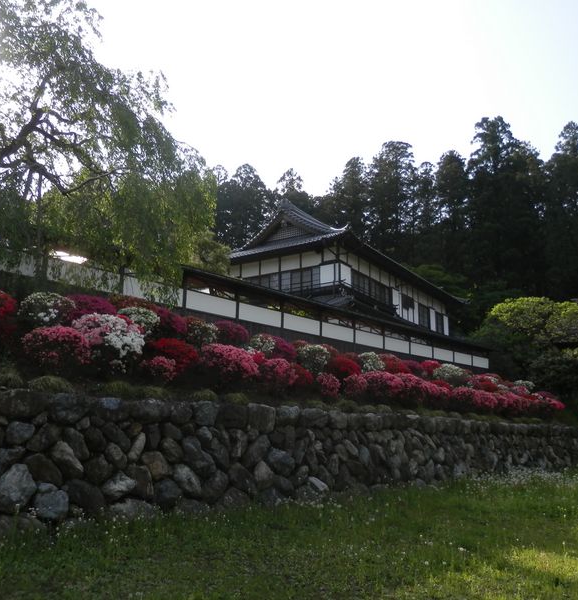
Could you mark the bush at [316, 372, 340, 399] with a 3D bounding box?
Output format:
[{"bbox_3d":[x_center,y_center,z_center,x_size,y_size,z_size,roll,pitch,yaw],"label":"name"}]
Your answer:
[{"bbox_3d":[1.118,2.511,16.773,0.676,0.780,0.629,0,-14,0],"label":"bush"}]

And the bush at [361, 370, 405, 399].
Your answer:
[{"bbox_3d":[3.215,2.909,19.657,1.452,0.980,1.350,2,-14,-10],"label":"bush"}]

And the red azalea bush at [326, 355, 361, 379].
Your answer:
[{"bbox_3d":[1.788,2.244,18.788,1.049,0.943,1.104,0,-14,0],"label":"red azalea bush"}]

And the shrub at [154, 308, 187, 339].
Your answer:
[{"bbox_3d":[-2.989,0.578,14.464,0.900,0.850,0.850,0,-13,0],"label":"shrub"}]

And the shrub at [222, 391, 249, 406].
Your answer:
[{"bbox_3d":[-1.212,2.286,13.341,0.553,0.346,0.582,0,-14,0],"label":"shrub"}]

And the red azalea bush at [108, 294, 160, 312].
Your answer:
[{"bbox_3d":[-3.812,0.255,14.067,1.340,0.800,1.140,0,-13,0],"label":"red azalea bush"}]

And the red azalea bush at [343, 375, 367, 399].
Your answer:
[{"bbox_3d":[2.003,2.612,17.339,0.710,0.750,0.670,0,-13,0],"label":"red azalea bush"}]

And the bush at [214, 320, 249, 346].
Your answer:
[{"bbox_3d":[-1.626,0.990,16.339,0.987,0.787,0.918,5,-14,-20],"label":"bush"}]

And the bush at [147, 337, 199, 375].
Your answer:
[{"bbox_3d":[-2.649,1.290,13.308,1.082,0.898,1.139,0,-14,0],"label":"bush"}]

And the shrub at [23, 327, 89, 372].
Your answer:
[{"bbox_3d":[-4.375,0.961,10.758,1.290,0.950,1.230,0,-13,0],"label":"shrub"}]

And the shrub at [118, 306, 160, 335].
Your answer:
[{"bbox_3d":[-3.539,0.539,13.542,0.929,0.773,0.978,0,-14,0],"label":"shrub"}]

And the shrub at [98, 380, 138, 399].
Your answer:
[{"bbox_3d":[-3.241,1.672,10.883,0.740,0.310,0.630,0,-13,0],"label":"shrub"}]

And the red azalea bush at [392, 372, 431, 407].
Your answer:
[{"bbox_3d":[4.359,3.136,20.476,1.143,1.134,1.203,0,-14,0],"label":"red azalea bush"}]

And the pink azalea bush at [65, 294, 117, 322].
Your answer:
[{"bbox_3d":[-4.402,0.292,12.709,1.160,0.850,1.110,0,-13,0],"label":"pink azalea bush"}]

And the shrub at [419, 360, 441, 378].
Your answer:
[{"bbox_3d":[6.007,2.993,24.528,0.861,0.849,0.906,-12,-18,40],"label":"shrub"}]

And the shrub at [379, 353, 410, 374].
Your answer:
[{"bbox_3d":[4.005,2.408,21.849,1.200,0.850,1.140,0,-13,0],"label":"shrub"}]

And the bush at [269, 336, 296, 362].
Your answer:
[{"bbox_3d":[-0.164,1.464,16.911,0.870,0.800,0.820,0,-13,0],"label":"bush"}]

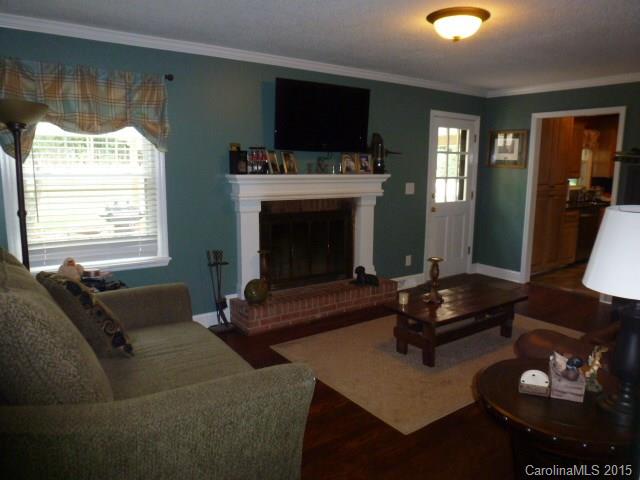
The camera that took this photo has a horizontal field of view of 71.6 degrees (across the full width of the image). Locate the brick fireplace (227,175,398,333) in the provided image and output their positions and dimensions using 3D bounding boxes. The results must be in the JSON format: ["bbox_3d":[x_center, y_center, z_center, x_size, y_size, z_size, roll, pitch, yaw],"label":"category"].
[{"bbox_3d":[0.002,0.057,4.274,1.730,1.360,0.420,-6,12,-34],"label":"brick fireplace"}]

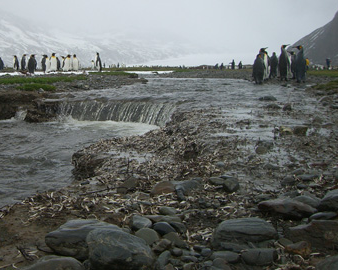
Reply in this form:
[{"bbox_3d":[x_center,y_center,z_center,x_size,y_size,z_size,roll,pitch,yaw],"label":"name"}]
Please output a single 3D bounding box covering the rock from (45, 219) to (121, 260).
[{"bbox_3d":[-0.294,0.366,1.394,0.271,0.113,0.168,0,10,0],"label":"rock"}]

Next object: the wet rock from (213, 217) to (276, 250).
[{"bbox_3d":[0.264,0.343,1.380,0.228,0.083,0.148,0,10,0],"label":"wet rock"}]

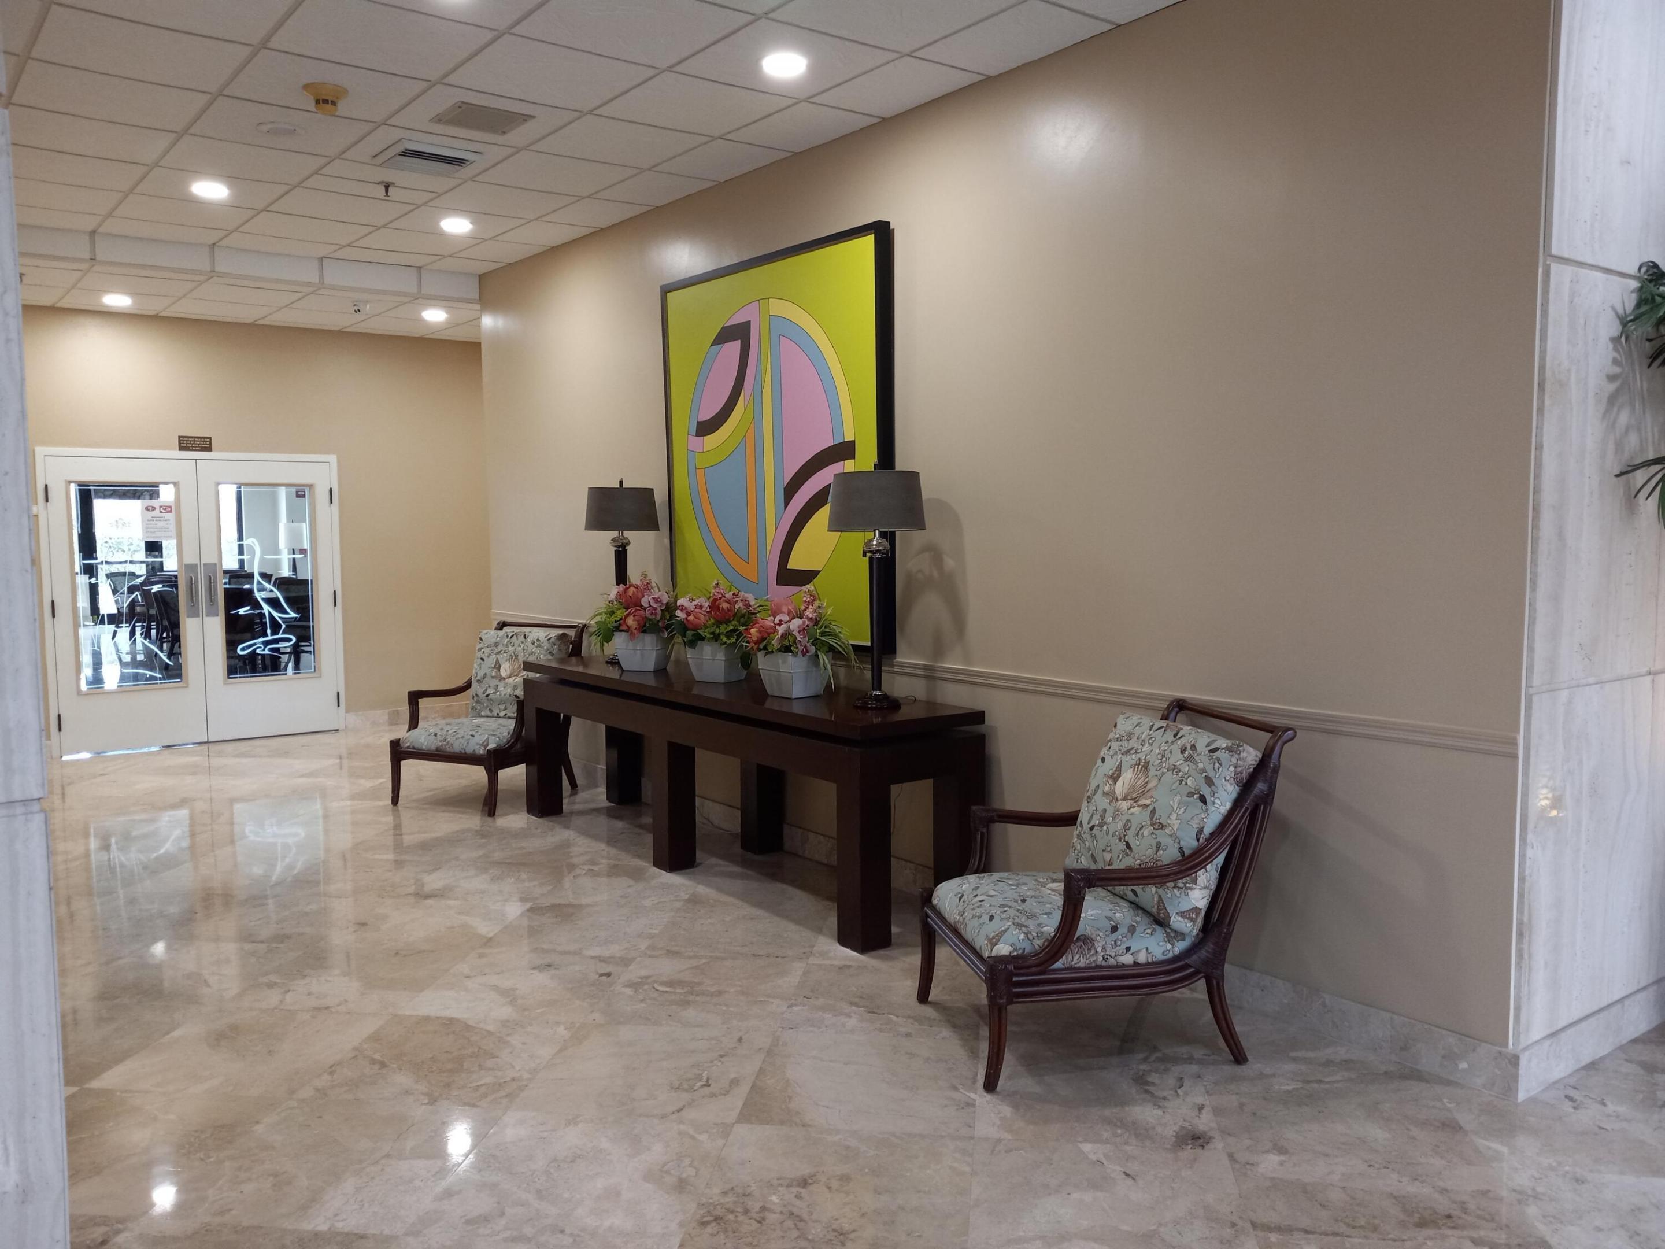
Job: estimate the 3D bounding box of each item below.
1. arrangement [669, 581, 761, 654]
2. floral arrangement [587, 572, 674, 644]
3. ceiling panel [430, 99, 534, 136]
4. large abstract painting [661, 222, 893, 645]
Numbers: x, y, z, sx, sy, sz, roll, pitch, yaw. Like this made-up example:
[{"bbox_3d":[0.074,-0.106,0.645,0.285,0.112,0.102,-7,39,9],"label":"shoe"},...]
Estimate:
[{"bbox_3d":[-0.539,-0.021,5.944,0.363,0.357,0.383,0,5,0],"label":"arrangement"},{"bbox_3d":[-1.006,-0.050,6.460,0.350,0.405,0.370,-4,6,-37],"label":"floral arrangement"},{"bbox_3d":[-1.407,-2.029,5.242,0.327,0.025,0.324,-4,6,-37],"label":"ceiling panel"},{"bbox_3d":[-0.310,-0.809,6.085,0.065,1.785,1.780,-5,7,-37],"label":"large abstract painting"}]

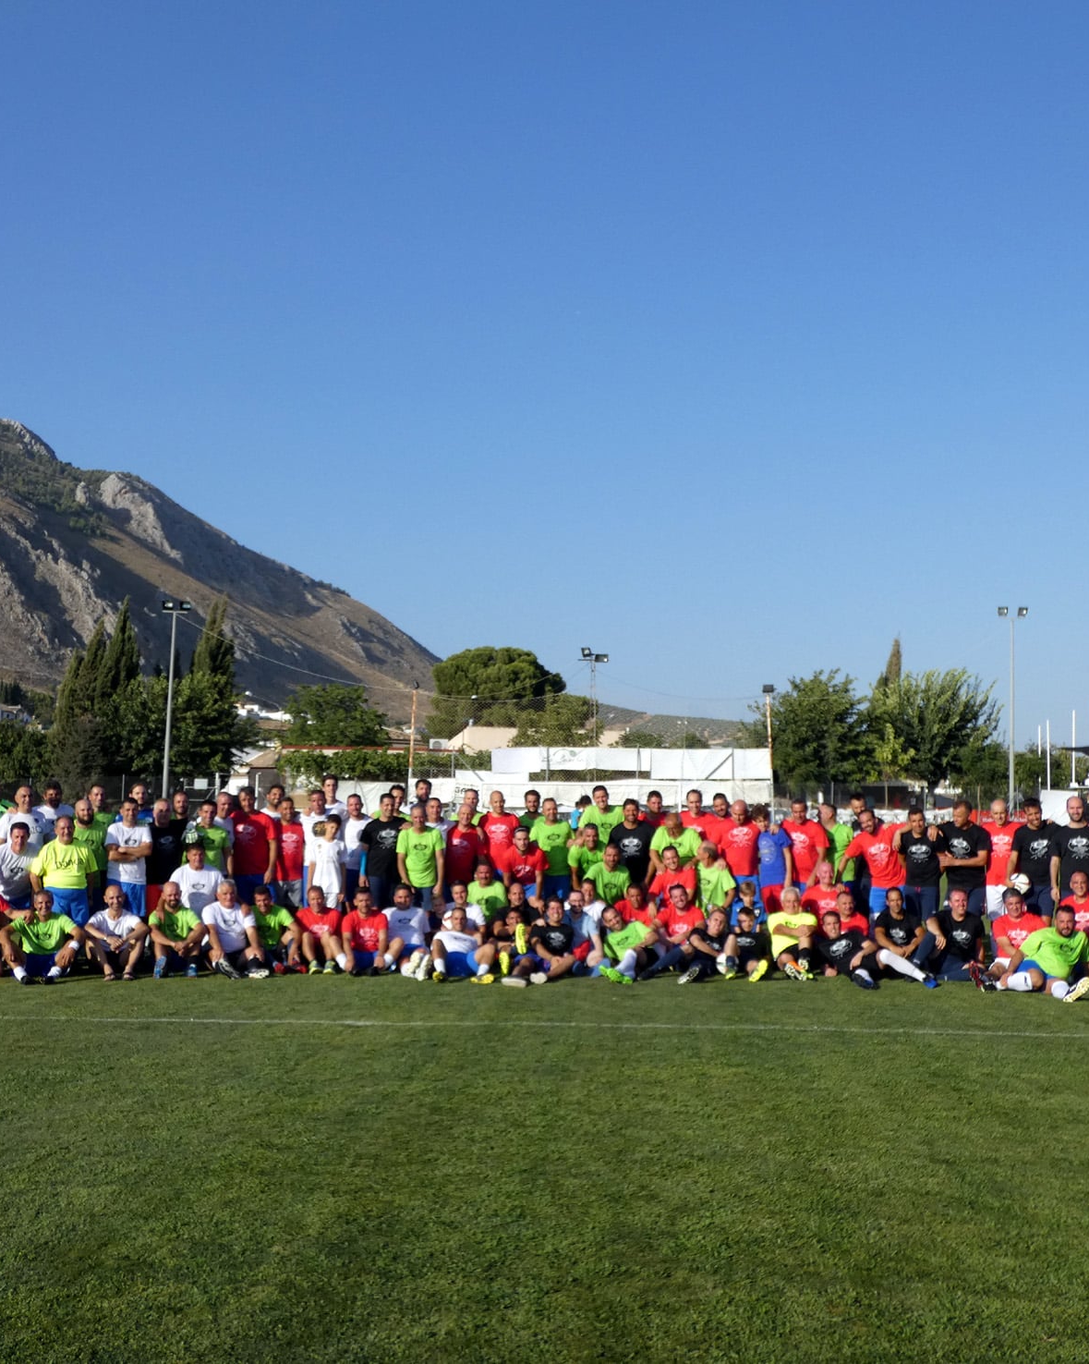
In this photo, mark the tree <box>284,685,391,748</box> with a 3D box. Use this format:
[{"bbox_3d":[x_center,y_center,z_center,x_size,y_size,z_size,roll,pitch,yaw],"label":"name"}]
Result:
[{"bbox_3d":[-11.559,4.376,87.905,6.200,8.400,6.200,1,-5,0],"label":"tree"}]

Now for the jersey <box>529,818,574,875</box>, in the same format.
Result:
[{"bbox_3d":[0.076,1.766,16.900,0.480,0.630,0.280,1,-4,0],"label":"jersey"}]

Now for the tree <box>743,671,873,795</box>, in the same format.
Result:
[{"bbox_3d":[12.043,3.471,72.000,6.000,8.100,6.000,1,-4,0],"label":"tree"}]

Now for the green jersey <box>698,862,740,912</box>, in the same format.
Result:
[{"bbox_3d":[1.757,2.089,16.100,0.460,0.530,0.340,-1,-5,24],"label":"green jersey"}]

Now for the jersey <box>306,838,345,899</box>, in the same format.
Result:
[{"bbox_3d":[-2.229,1.881,16.000,0.420,0.620,0.250,1,-4,-3],"label":"jersey"}]

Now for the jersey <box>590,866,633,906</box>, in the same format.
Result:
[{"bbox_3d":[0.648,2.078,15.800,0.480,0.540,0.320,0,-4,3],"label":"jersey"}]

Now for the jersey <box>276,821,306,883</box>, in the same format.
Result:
[{"bbox_3d":[-2.534,1.690,15.700,0.420,0.630,0.280,1,-4,-7],"label":"jersey"}]

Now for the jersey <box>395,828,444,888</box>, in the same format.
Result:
[{"bbox_3d":[-1.247,1.765,15.800,0.480,0.610,0.290,1,-4,-3],"label":"jersey"}]

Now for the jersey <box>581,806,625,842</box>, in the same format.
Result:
[{"bbox_3d":[0.611,1.634,16.523,0.500,0.660,0.300,1,-5,-10],"label":"jersey"}]

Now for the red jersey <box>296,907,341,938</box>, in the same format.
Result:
[{"bbox_3d":[-2.229,2.451,15.500,0.450,0.480,0.320,2,-4,-8],"label":"red jersey"}]

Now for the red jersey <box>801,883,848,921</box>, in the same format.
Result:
[{"bbox_3d":[2.776,2.280,15.670,0.500,0.560,0.310,0,-5,9],"label":"red jersey"}]

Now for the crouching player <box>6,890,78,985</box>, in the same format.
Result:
[{"bbox_3d":[-4.482,2.280,14.100,0.660,0.790,0.750,2,-5,-16],"label":"crouching player"}]

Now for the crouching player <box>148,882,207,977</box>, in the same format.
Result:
[{"bbox_3d":[-3.508,2.347,15.050,0.580,0.860,0.720,2,-4,-10],"label":"crouching player"}]

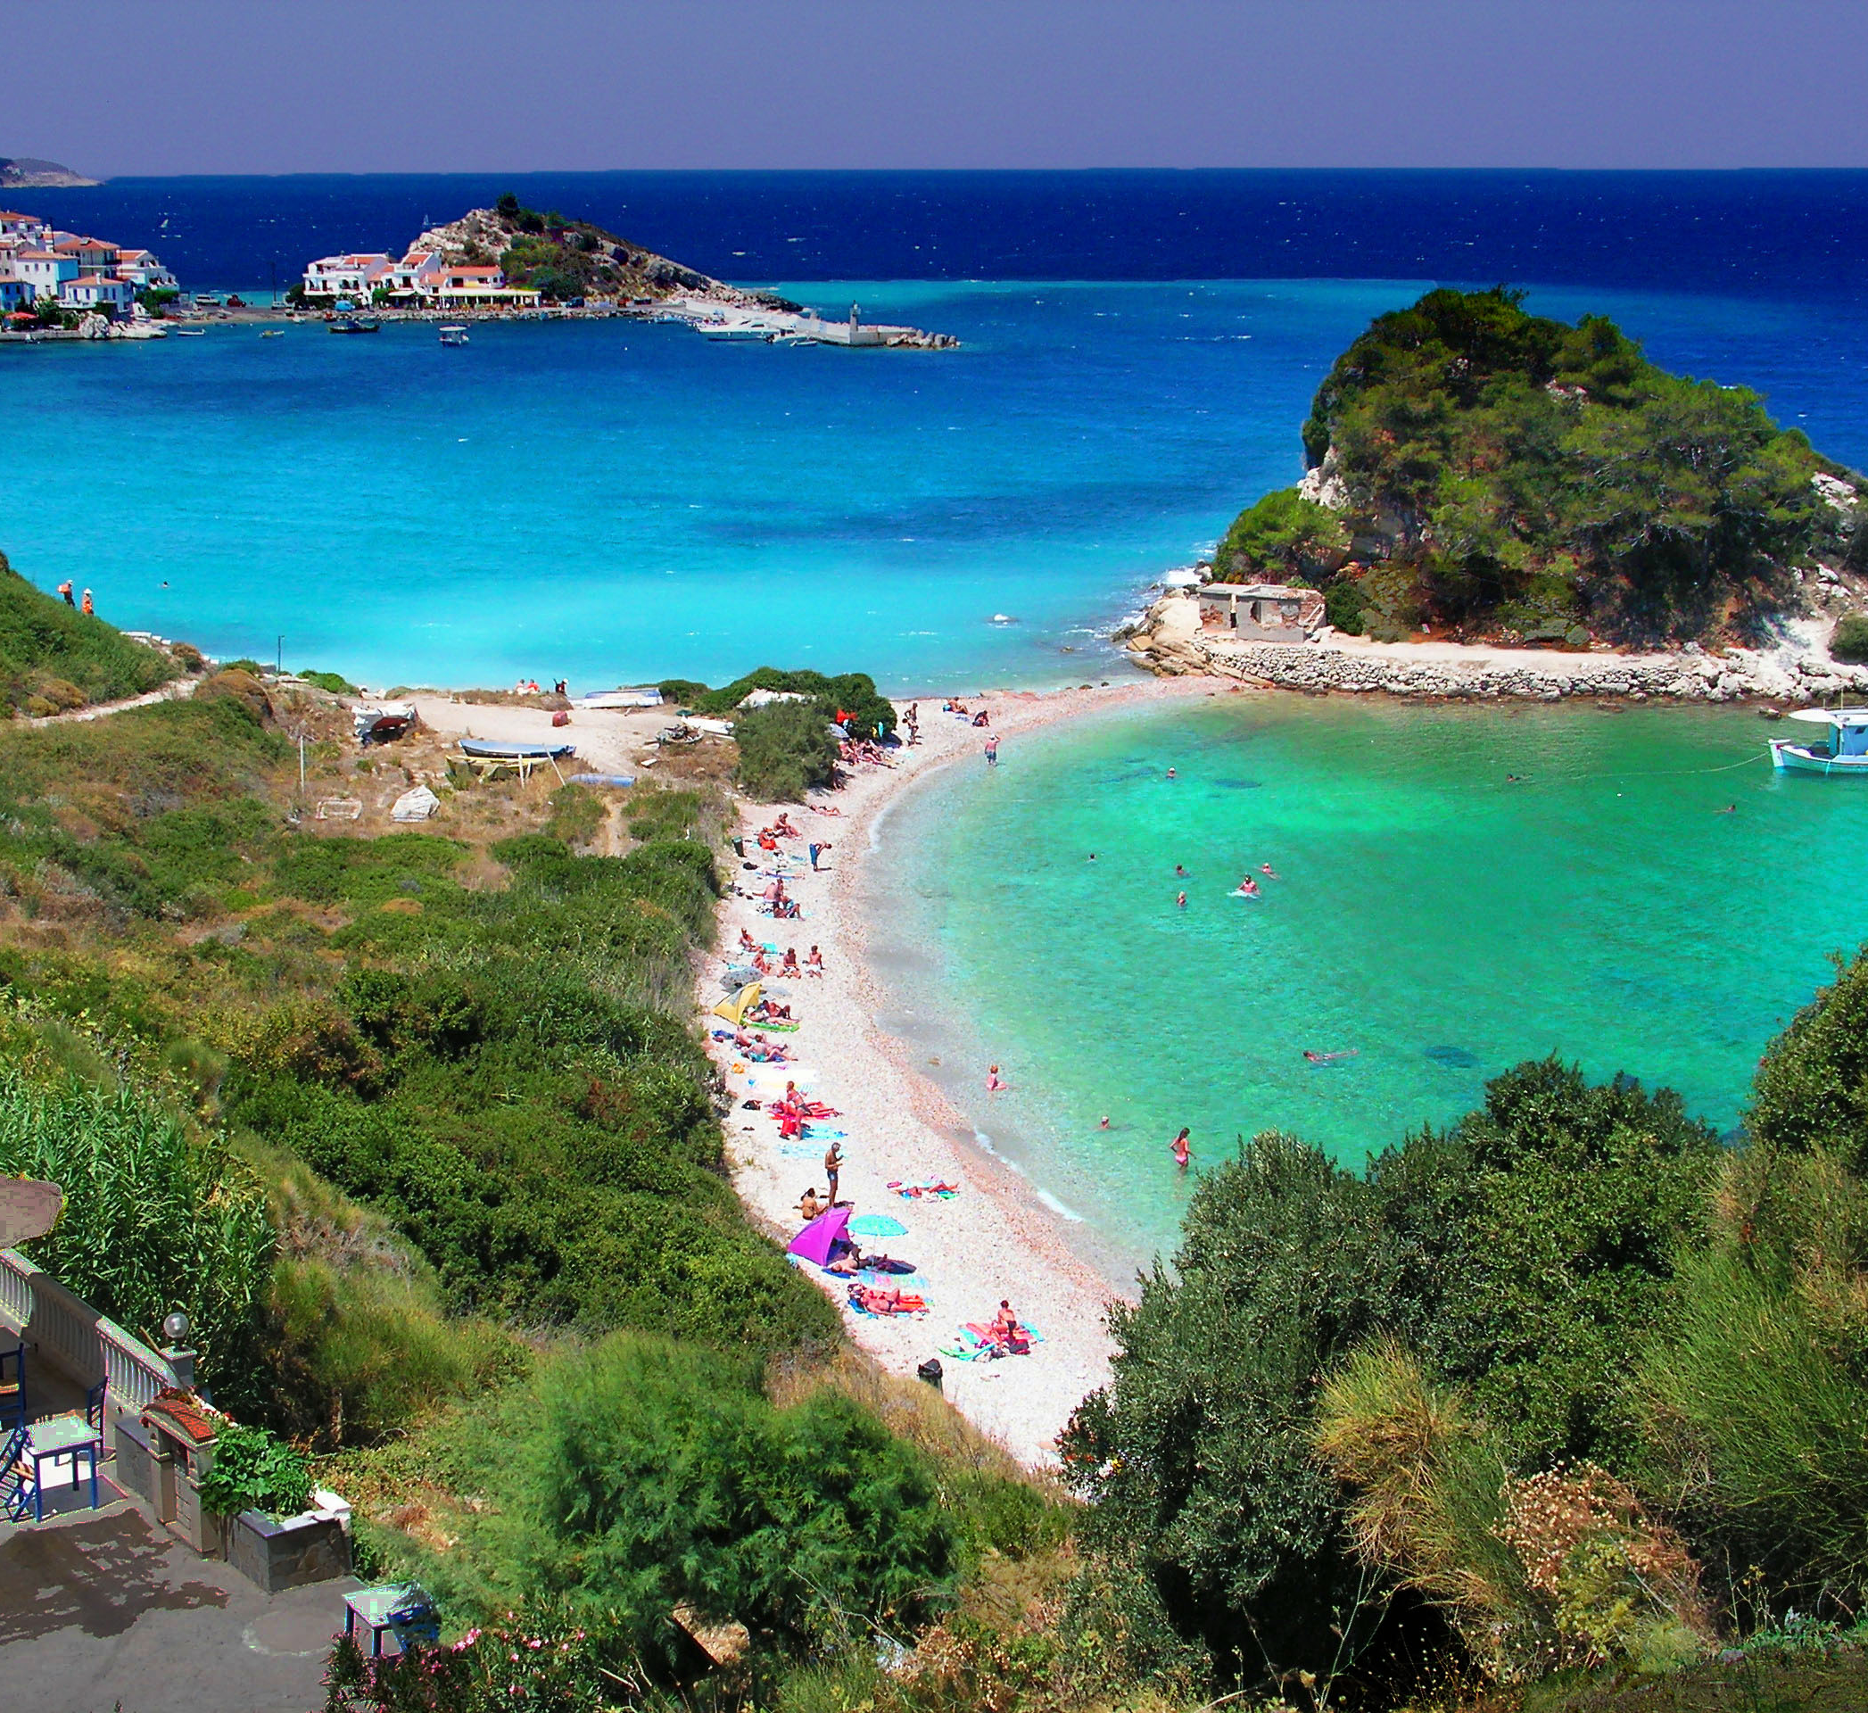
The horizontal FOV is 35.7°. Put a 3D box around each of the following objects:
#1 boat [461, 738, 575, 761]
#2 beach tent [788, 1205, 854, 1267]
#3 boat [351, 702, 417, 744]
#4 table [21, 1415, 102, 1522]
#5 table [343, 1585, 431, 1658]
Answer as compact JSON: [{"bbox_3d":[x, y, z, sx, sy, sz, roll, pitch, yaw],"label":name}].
[{"bbox_3d":[-18.607,-4.624,129.537,5.200,0.850,1.700,4,14,16],"label":"boat"},{"bbox_3d":[-2.880,9.506,73.825,1.400,1.170,1.700,5,15,22],"label":"beach tent"},{"bbox_3d":[-25.334,-6.257,133.350,2.100,1.300,4.000,-6,15,-24],"label":"boat"},{"bbox_3d":[-8.862,6.222,29.399,0.690,0.750,0.690,-10,17,-37],"label":"table"},{"bbox_3d":[-4.792,7.004,25.922,0.690,0.750,0.690,-9,16,-32],"label":"table"}]

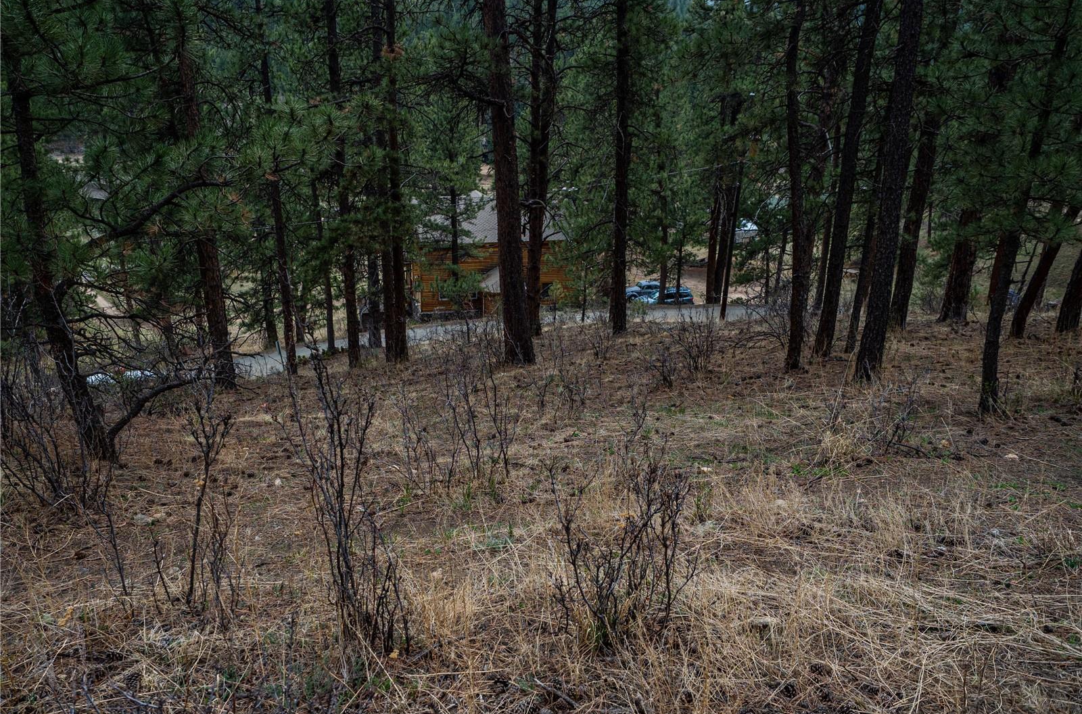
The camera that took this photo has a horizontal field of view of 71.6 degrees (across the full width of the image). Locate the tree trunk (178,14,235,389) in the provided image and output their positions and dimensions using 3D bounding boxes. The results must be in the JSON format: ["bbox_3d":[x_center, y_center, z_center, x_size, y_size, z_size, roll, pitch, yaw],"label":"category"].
[{"bbox_3d":[-6.190,-2.865,13.744,0.420,6.947,0.400,-7,17,-23],"label":"tree trunk"}]

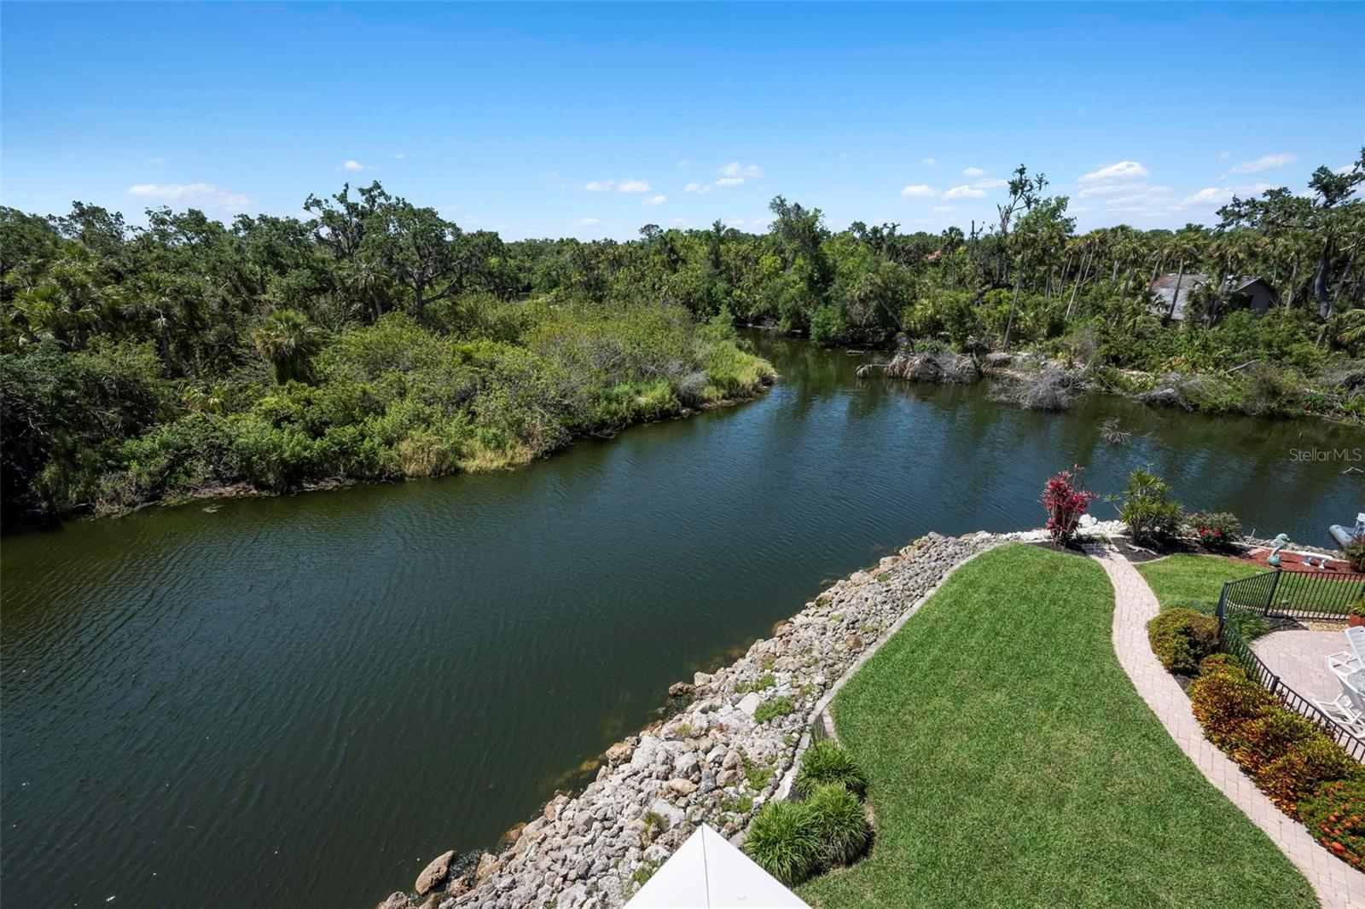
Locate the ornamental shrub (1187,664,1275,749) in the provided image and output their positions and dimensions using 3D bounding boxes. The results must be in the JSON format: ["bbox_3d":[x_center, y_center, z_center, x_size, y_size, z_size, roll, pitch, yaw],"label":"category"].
[{"bbox_3d":[10.030,4.580,11.080,1.000,1.050,1.200,-1,19,0],"label":"ornamental shrub"}]

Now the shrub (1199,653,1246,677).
[{"bbox_3d":[10.850,4.410,12.200,0.780,0.750,0.750,-1,19,0],"label":"shrub"}]

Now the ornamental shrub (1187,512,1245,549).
[{"bbox_3d":[15.760,2.270,18.000,1.250,1.000,1.100,-1,19,0],"label":"ornamental shrub"}]

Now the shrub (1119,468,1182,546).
[{"bbox_3d":[13.920,1.560,18.100,1.500,2.300,1.400,-1,19,0],"label":"shrub"}]

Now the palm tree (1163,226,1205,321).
[{"bbox_3d":[39.769,-13.318,49.606,3.400,10.000,3.300,-1,19,0],"label":"palm tree"}]

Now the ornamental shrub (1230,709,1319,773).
[{"bbox_3d":[10.200,4.970,10.500,1.050,0.850,1.050,-1,19,0],"label":"ornamental shrub"}]

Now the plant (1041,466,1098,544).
[{"bbox_3d":[11.600,1.500,18.150,1.400,2.400,1.350,-1,19,0],"label":"plant"}]

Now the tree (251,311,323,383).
[{"bbox_3d":[-23.419,-5.764,36.964,4.100,6.000,4.000,-1,19,0],"label":"tree"}]

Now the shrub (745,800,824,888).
[{"bbox_3d":[1.460,5.650,8.860,1.130,0.780,1.130,-1,19,0],"label":"shrub"}]

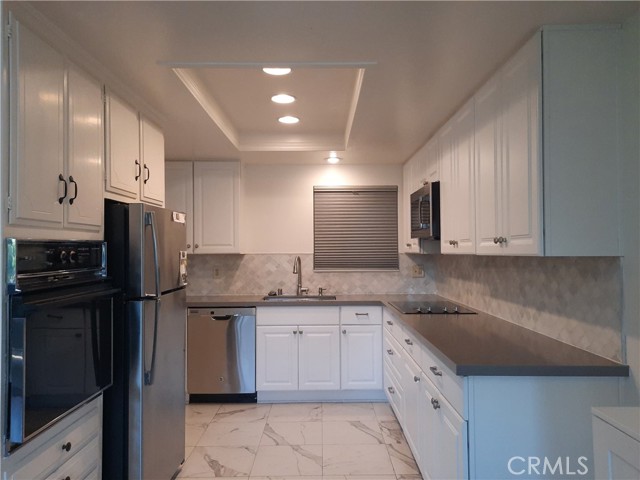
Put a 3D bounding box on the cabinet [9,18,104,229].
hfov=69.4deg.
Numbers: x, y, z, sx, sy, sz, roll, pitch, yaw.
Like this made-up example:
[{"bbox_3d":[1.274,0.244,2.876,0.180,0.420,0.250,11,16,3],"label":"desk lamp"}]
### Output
[{"bbox_3d":[-1.355,-0.409,1.927,0.575,0.760,0.694,0,-1,0],"label":"cabinet"}]

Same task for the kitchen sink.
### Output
[{"bbox_3d":[-0.185,0.653,4.396,0.674,0.200,0.440,0,-1,0],"label":"kitchen sink"}]

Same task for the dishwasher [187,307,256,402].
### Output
[{"bbox_3d":[-0.873,1.043,4.411,0.609,0.870,0.608,0,-1,0],"label":"dishwasher"}]

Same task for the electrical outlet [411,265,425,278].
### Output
[{"bbox_3d":[1.015,0.326,4.745,0.117,0.129,0.012,0,-1,0],"label":"electrical outlet"}]

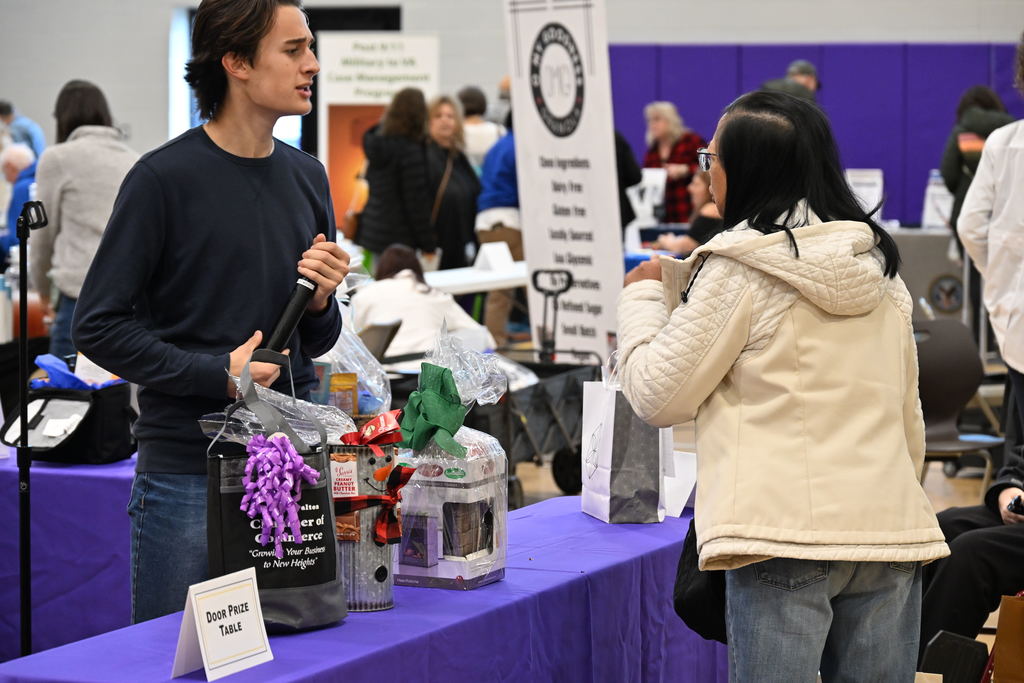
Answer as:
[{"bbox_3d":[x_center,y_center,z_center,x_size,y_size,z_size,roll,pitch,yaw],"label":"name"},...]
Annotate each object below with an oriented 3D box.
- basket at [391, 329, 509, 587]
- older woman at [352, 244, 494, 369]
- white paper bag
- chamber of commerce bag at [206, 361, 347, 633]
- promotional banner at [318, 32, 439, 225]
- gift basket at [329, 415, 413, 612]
[{"bbox_3d":[-0.108,0.202,5.684,0.148,0.435,0.148,2,4,26],"label":"basket"},{"bbox_3d":[-0.365,0.115,13.291,0.550,1.030,0.720,0,4,0],"label":"older woman"},{"bbox_3d":[0.225,0.211,6.598,0.115,0.290,0.200,-1,4,-14],"label":"white paper bag"},{"bbox_3d":[-0.376,0.241,5.270,0.215,0.415,0.130,-2,4,-26],"label":"chamber of commerce bag"},{"bbox_3d":[-0.898,-1.018,21.983,0.820,2.070,0.200,0,4,-3],"label":"promotional banner"},{"bbox_3d":[-0.241,0.277,5.443,0.130,0.320,0.130,-3,5,-38],"label":"gift basket"}]

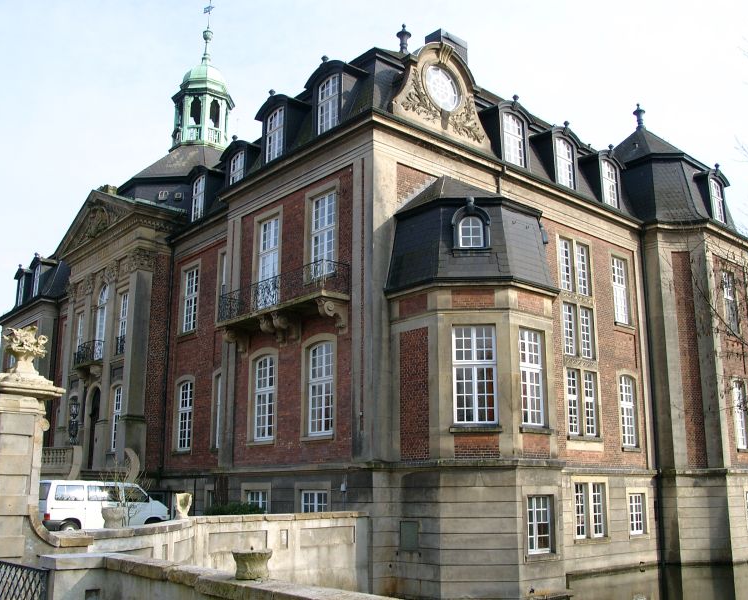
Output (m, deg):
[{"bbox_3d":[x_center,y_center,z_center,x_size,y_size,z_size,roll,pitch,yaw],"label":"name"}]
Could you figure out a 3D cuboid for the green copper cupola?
[{"bbox_3d":[-9.873,-12.473,45.906,3.700,8.000,3.700,12,-18,-40],"label":"green copper cupola"}]

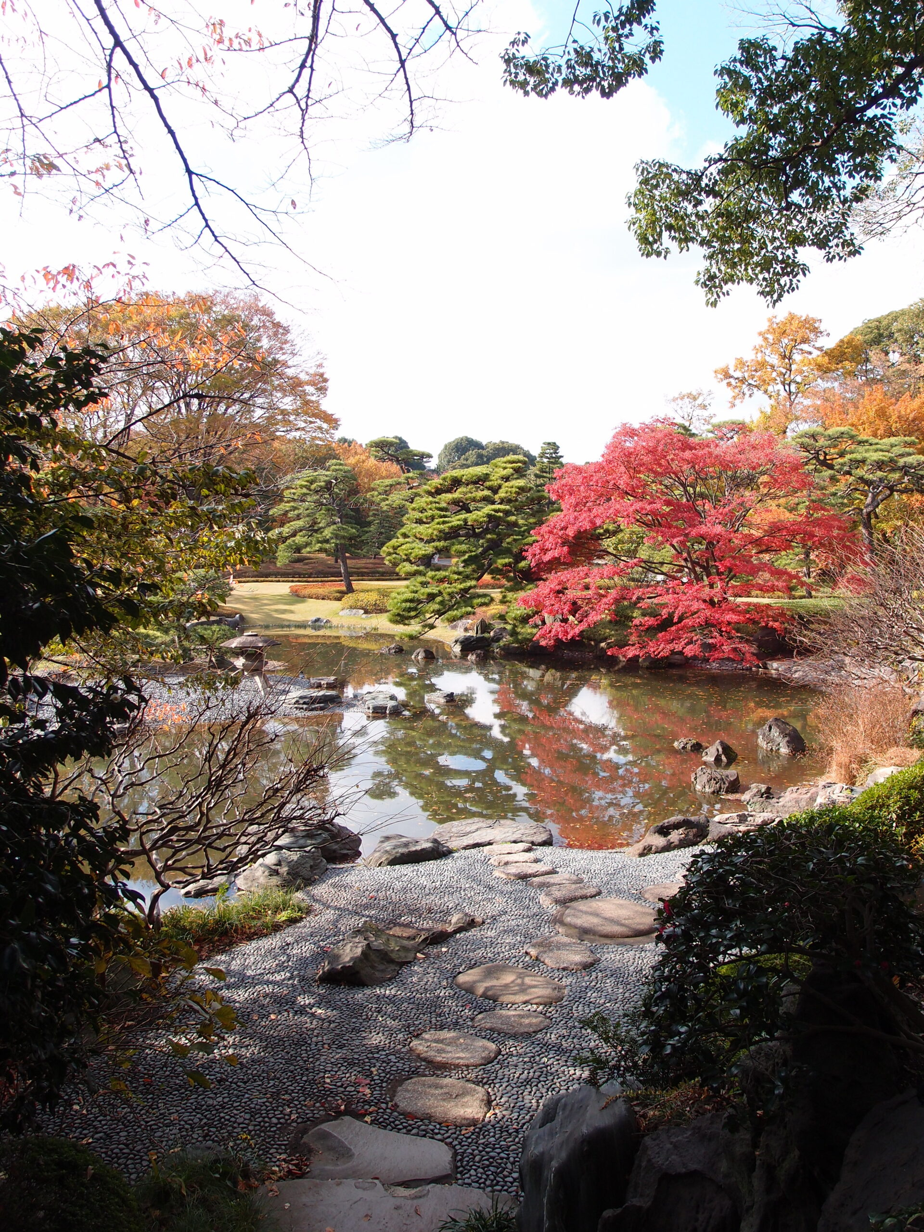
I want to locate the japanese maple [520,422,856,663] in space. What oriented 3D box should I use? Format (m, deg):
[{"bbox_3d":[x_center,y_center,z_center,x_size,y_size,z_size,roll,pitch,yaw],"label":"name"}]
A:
[{"bbox_3d":[7.898,-2.828,34.697,11.200,8.000,9.000,0,3,0],"label":"japanese maple"}]

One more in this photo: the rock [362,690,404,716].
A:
[{"bbox_3d":[-1.722,1.920,21.867,0.880,0.400,0.850,0,3,0],"label":"rock"}]

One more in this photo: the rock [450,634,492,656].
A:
[{"bbox_3d":[0.340,0.987,37.050,1.400,0.620,1.000,0,3,0],"label":"rock"}]

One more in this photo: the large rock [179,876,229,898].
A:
[{"bbox_3d":[-2.539,2.659,9.850,0.476,0.118,0.238,-3,5,-34],"label":"large rock"}]

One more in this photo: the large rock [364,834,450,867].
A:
[{"bbox_3d":[-0.587,2.506,10.793,0.939,0.213,0.516,-2,4,-21],"label":"large rock"}]

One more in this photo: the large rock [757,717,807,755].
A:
[{"bbox_3d":[5.337,1.966,16.611,0.794,0.557,0.675,1,4,18],"label":"large rock"}]

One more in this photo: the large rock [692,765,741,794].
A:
[{"bbox_3d":[3.547,2.270,13.934,0.652,0.325,0.489,1,4,14],"label":"large rock"}]

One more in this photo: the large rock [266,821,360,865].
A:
[{"bbox_3d":[-1.667,2.495,11.153,1.020,0.380,0.600,0,3,0],"label":"large rock"}]

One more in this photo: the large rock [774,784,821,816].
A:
[{"bbox_3d":[4.280,2.327,12.692,0.592,0.328,0.521,1,4,19],"label":"large rock"}]

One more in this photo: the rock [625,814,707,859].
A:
[{"bbox_3d":[2.336,2.453,11.370,0.950,0.340,0.480,-2,4,-26],"label":"rock"}]

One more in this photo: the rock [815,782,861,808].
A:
[{"bbox_3d":[4.870,2.295,12.875,0.582,0.250,0.512,2,4,21],"label":"rock"}]

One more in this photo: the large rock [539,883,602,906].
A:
[{"bbox_3d":[0.978,2.486,8.951,0.570,0.070,0.342,-2,4,-24],"label":"large rock"}]

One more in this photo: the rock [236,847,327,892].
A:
[{"bbox_3d":[-1.790,2.464,9.867,0.882,0.266,0.574,-1,4,-20],"label":"rock"}]

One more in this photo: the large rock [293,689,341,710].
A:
[{"bbox_3d":[-3.023,1.699,20.392,1.091,0.361,0.709,-1,4,-8],"label":"large rock"}]

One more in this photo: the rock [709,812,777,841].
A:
[{"bbox_3d":[3.355,2.463,11.824,0.800,0.270,0.500,0,3,-5],"label":"rock"}]

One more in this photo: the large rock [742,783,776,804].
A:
[{"bbox_3d":[4.069,2.407,13.645,0.430,0.280,0.360,0,3,0],"label":"large rock"}]

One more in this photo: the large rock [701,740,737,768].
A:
[{"bbox_3d":[4.291,2.243,16.596,0.560,0.380,0.450,0,3,0],"label":"large rock"}]

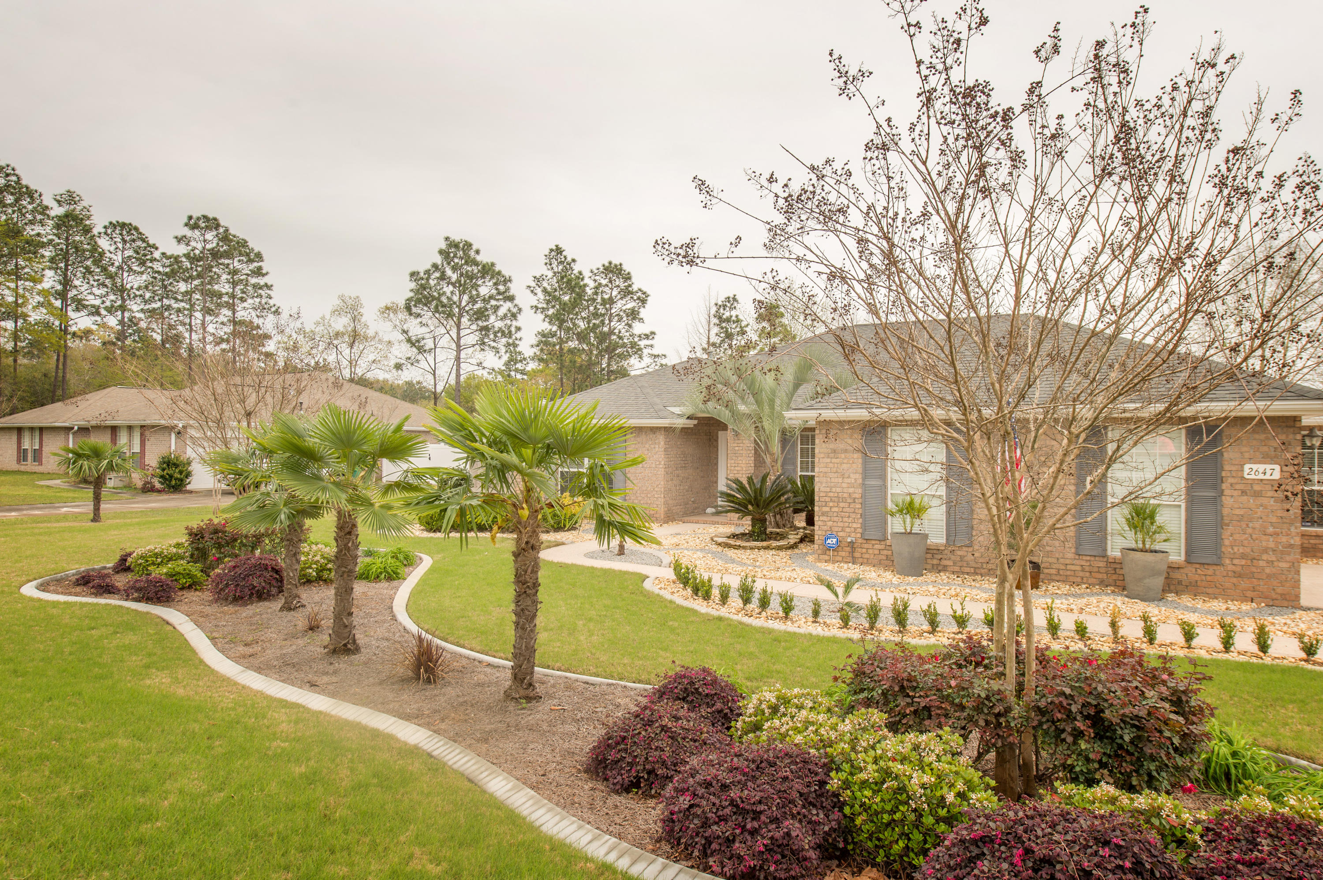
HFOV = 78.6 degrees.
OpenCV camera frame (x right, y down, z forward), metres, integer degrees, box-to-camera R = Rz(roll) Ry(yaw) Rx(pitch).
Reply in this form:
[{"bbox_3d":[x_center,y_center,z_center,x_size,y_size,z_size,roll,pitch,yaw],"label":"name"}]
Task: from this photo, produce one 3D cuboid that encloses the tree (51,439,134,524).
[{"bbox_3d":[-14.200,0.990,20.200,1.750,2.030,1.750,0,1,0],"label":"tree"}]

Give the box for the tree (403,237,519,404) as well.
[{"bbox_3d":[-16.256,-7.440,65.000,9.000,17.800,8.500,0,1,0],"label":"tree"}]

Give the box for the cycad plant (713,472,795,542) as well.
[{"bbox_3d":[1.814,1.252,15.500,1.500,1.320,1.500,0,1,0],"label":"cycad plant"}]

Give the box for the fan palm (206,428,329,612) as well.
[{"bbox_3d":[-4.874,0.951,10.200,1.700,2.250,1.700,0,1,0],"label":"fan palm"}]

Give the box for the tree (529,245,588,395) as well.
[{"bbox_3d":[-9.165,-8.025,72.000,5.300,18.800,5.300,0,1,0],"label":"tree"}]

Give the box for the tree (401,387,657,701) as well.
[{"bbox_3d":[-1.105,0.833,6.720,2.100,2.570,2.050,0,1,0],"label":"tree"}]

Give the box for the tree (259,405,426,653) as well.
[{"bbox_3d":[-3.257,0.870,8.200,1.680,2.460,1.700,0,1,0],"label":"tree"}]

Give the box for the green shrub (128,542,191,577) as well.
[{"bbox_3d":[-7.966,1.810,12.800,0.850,0.470,0.800,0,1,0],"label":"green shrub"}]

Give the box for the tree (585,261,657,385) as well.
[{"bbox_3d":[-3.638,-7.275,72.000,6.300,17.300,6.000,0,1,0],"label":"tree"}]

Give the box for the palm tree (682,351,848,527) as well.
[{"bbox_3d":[2.233,0.021,17.200,3.400,3.800,3.300,0,1,0],"label":"palm tree"}]

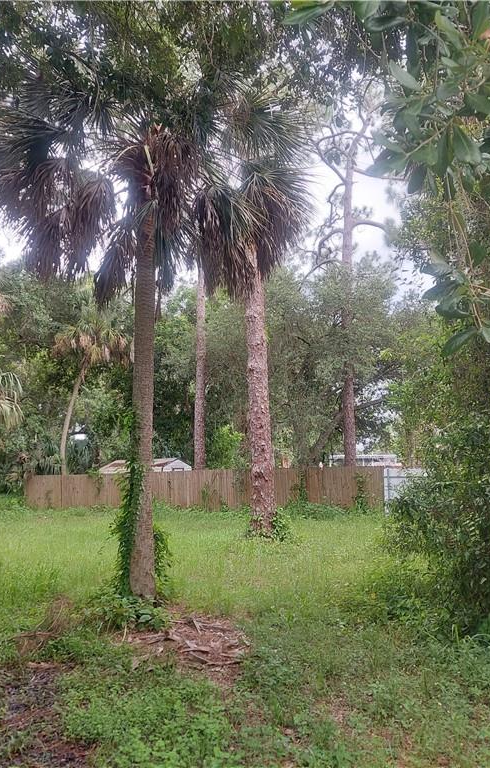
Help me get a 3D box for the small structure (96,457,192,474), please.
[{"bbox_3d":[-5.290,5.193,37.644,4.200,2.580,2.800,-4,-8,26],"label":"small structure"}]

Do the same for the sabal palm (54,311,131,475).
[{"bbox_3d":[-8.385,1.119,38.682,4.100,10.930,4.000,0,-7,0],"label":"sabal palm"}]

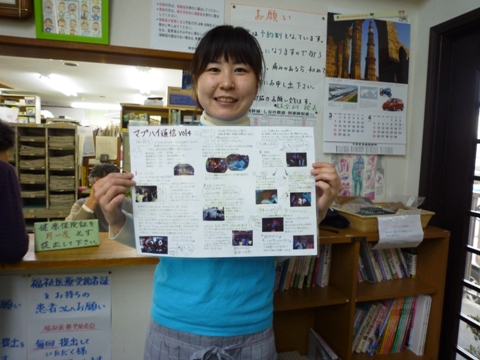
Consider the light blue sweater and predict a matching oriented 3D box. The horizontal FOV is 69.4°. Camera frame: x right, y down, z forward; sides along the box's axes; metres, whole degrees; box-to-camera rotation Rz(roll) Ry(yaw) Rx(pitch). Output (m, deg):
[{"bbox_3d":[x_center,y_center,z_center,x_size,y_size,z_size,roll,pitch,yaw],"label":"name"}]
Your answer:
[{"bbox_3d":[-0.050,0.110,0.935,0.470,0.580,0.270,2,4,2],"label":"light blue sweater"}]

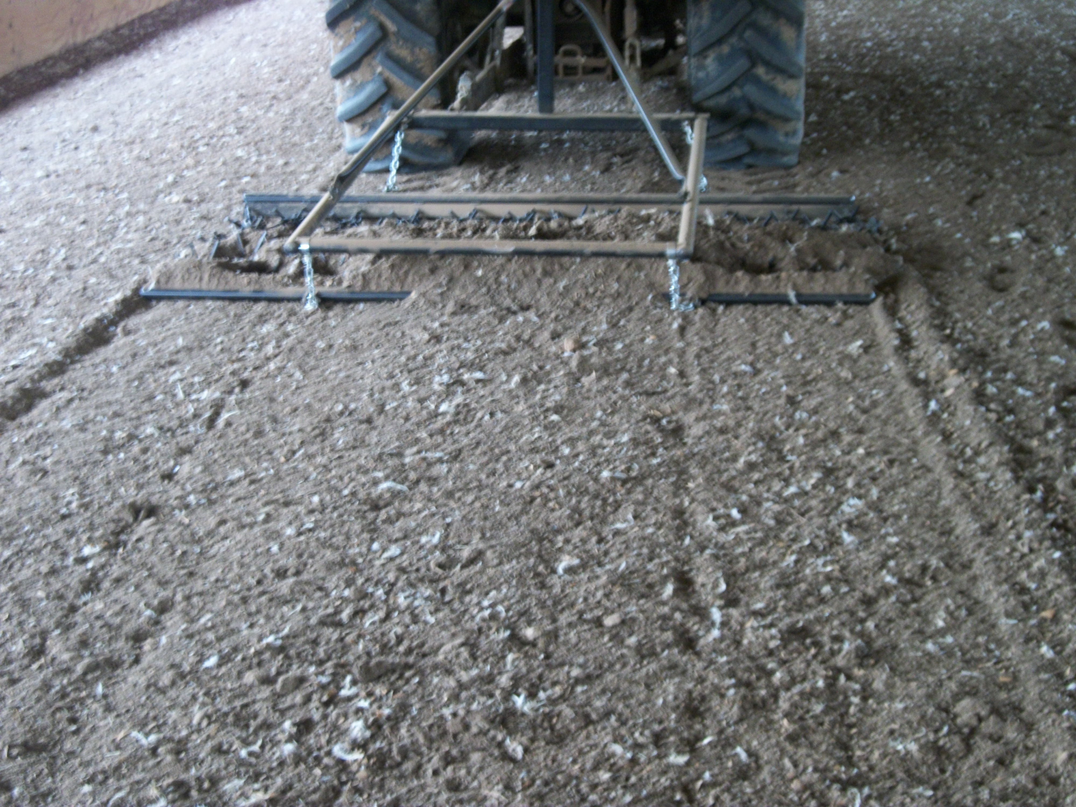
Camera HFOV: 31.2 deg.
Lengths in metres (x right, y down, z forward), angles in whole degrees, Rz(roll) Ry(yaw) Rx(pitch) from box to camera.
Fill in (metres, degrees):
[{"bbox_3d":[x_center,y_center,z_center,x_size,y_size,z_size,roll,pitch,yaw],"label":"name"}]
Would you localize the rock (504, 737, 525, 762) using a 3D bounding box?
[{"bbox_3d":[-0.033,0.482,2.688,0.029,0.028,0.031,-1,16,-1],"label":"rock"}]

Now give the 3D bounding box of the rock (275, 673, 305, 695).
[{"bbox_3d":[-0.374,0.423,2.904,0.044,0.030,0.040,-3,16,-8],"label":"rock"}]

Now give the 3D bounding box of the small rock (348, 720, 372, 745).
[{"bbox_3d":[-0.254,0.468,2.743,0.035,0.029,0.035,-2,16,-6],"label":"small rock"}]

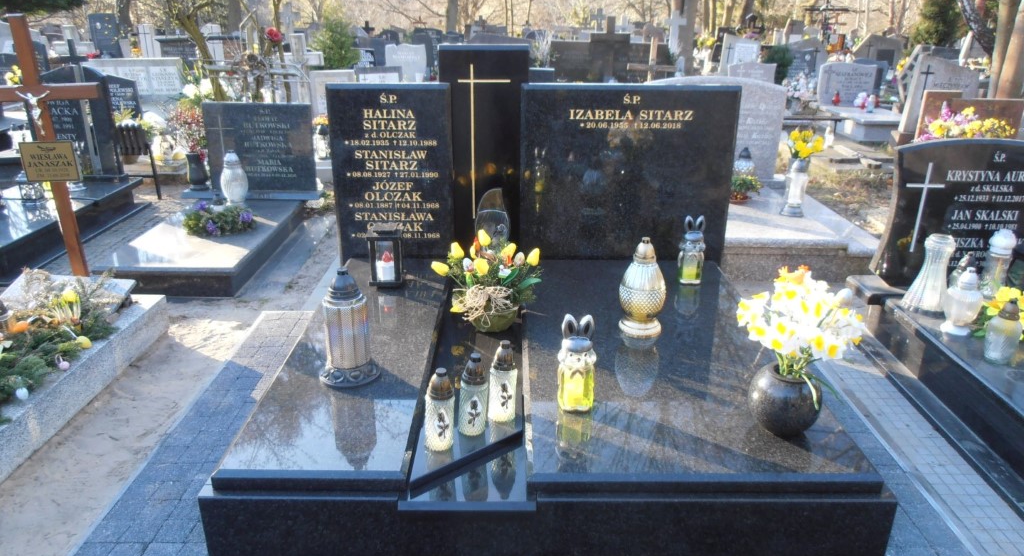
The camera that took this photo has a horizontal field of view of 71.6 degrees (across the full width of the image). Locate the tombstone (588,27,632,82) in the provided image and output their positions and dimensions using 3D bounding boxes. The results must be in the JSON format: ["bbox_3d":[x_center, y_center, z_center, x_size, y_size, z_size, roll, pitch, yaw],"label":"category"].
[{"bbox_3d":[1.364,-3.076,9.987,0.582,1.032,0.250,0,21,0],"label":"tombstone"}]

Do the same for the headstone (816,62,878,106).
[{"bbox_3d":[4.529,-2.628,9.670,0.760,0.590,0.130,0,21,0],"label":"headstone"}]

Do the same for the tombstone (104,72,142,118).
[{"bbox_3d":[-3.804,-1.696,6.925,0.454,0.569,0.120,0,21,0],"label":"tombstone"}]

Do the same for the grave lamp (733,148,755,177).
[{"bbox_3d":[1.626,-0.750,4.954,0.146,0.314,0.146,0,21,0],"label":"grave lamp"}]

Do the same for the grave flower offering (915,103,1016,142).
[{"bbox_3d":[3.595,-1.177,5.651,0.751,0.400,0.380,0,21,0],"label":"grave flower offering"}]

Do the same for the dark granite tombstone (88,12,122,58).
[{"bbox_3d":[-7.303,-4.292,12.899,0.490,0.920,0.130,0,21,0],"label":"dark granite tombstone"}]

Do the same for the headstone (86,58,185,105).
[{"bbox_3d":[-5.195,-2.741,9.891,1.326,0.609,0.200,0,21,0],"label":"headstone"}]

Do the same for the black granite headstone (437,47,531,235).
[{"bbox_3d":[-0.128,-0.580,3.375,0.401,1.015,0.100,0,21,0],"label":"black granite headstone"}]

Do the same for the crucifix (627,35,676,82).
[{"bbox_3d":[1.584,-2.200,8.101,0.560,1.050,0.080,-1,21,-4],"label":"crucifix"}]

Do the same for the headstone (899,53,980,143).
[{"bbox_3d":[4.727,-2.026,7.829,0.700,0.860,0.180,0,21,0],"label":"headstone"}]

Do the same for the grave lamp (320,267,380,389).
[{"bbox_3d":[-0.514,0.141,2.209,0.190,0.350,0.185,0,23,0],"label":"grave lamp"}]

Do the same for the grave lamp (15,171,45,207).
[{"bbox_3d":[-3.260,-0.656,4.813,0.120,0.225,0.120,0,21,0],"label":"grave lamp"}]

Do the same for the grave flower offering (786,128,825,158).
[{"bbox_3d":[1.865,-0.848,4.520,0.220,0.205,0.200,0,21,0],"label":"grave flower offering"}]

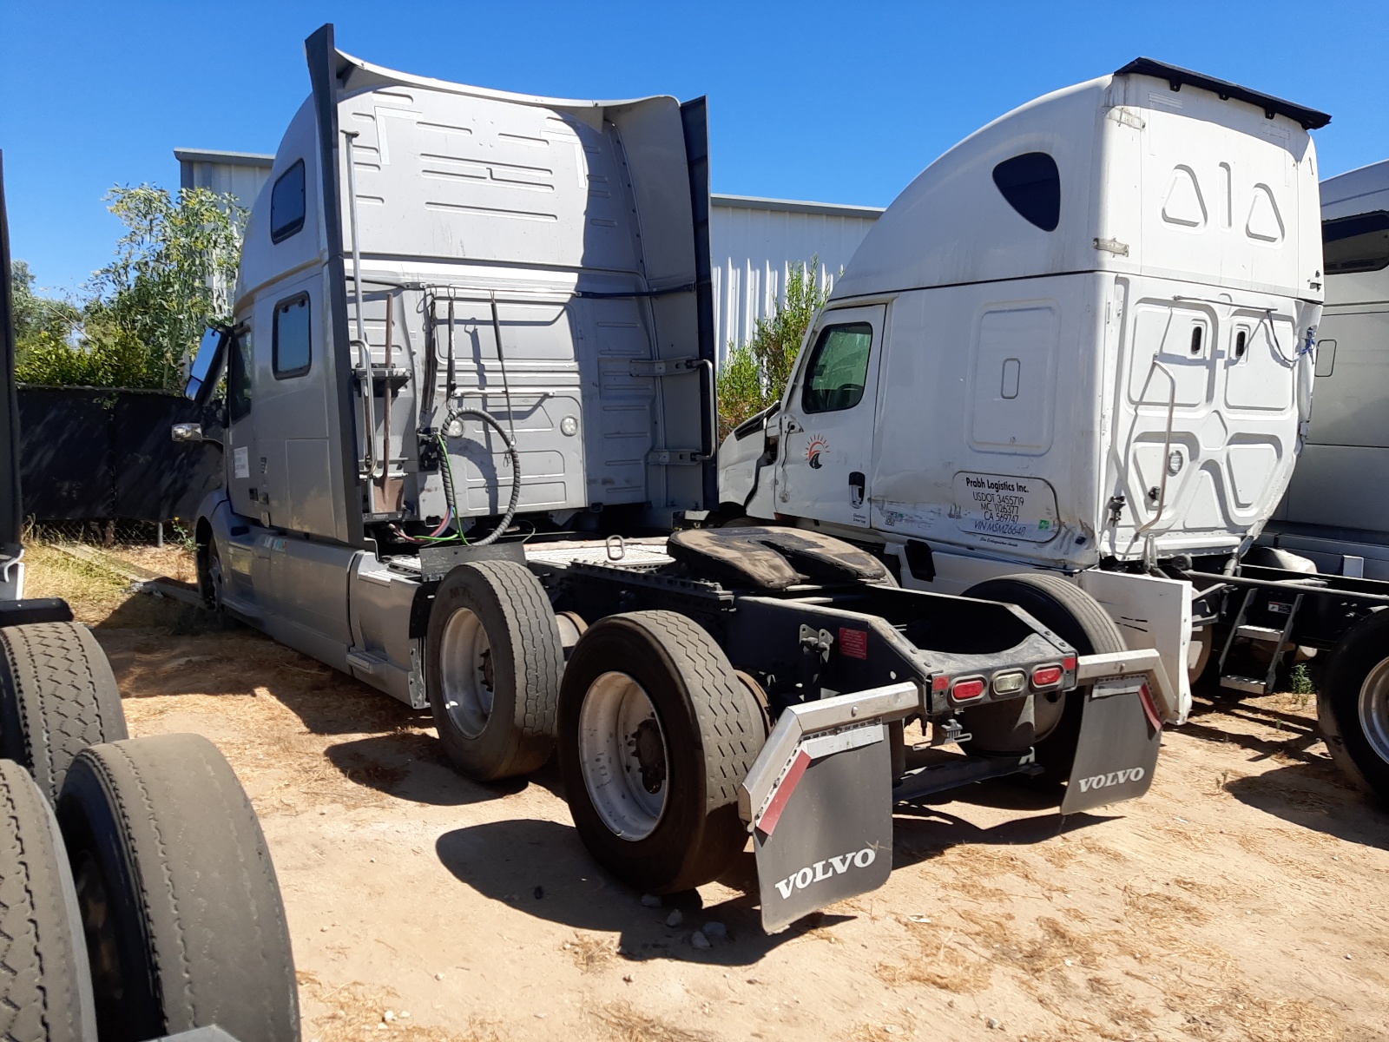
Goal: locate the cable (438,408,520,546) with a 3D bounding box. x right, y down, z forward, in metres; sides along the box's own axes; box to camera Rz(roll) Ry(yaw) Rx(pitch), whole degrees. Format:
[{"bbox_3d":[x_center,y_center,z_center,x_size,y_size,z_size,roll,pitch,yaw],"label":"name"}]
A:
[{"bbox_3d":[-1.362,-0.275,6.662,0.527,0.878,0.200,-2,6,-36],"label":"cable"}]

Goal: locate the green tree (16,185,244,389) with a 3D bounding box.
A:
[{"bbox_3d":[-7.100,-1.963,13.100,3.000,4.400,2.600,0,5,-17],"label":"green tree"}]

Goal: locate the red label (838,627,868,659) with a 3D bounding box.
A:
[{"bbox_3d":[0.580,0.450,3.815,0.004,0.099,0.140,-1,6,-36],"label":"red label"}]

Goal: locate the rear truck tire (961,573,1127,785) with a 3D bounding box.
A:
[{"bbox_3d":[1.592,0.747,4.987,0.290,0.990,0.990,-2,6,-36],"label":"rear truck tire"}]

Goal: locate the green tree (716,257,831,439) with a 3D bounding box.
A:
[{"bbox_3d":[1.200,-1.639,14.218,2.300,4.000,1.900,2,5,0],"label":"green tree"}]

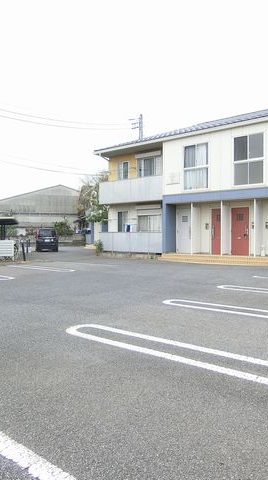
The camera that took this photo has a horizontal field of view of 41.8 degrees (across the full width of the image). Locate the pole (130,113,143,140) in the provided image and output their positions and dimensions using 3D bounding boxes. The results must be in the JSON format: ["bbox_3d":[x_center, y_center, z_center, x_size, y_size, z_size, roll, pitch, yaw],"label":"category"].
[{"bbox_3d":[0.200,-4.800,30.000,1.200,11.700,0.500,0,0,0],"label":"pole"}]

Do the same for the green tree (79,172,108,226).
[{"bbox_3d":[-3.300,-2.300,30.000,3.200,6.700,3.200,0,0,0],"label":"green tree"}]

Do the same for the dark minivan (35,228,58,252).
[{"bbox_3d":[-7.000,0.050,29.400,1.700,1.860,4.500,0,0,-9],"label":"dark minivan"}]

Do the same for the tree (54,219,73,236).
[{"bbox_3d":[-8.700,-0.750,43.500,2.300,3.300,2.300,0,0,0],"label":"tree"}]

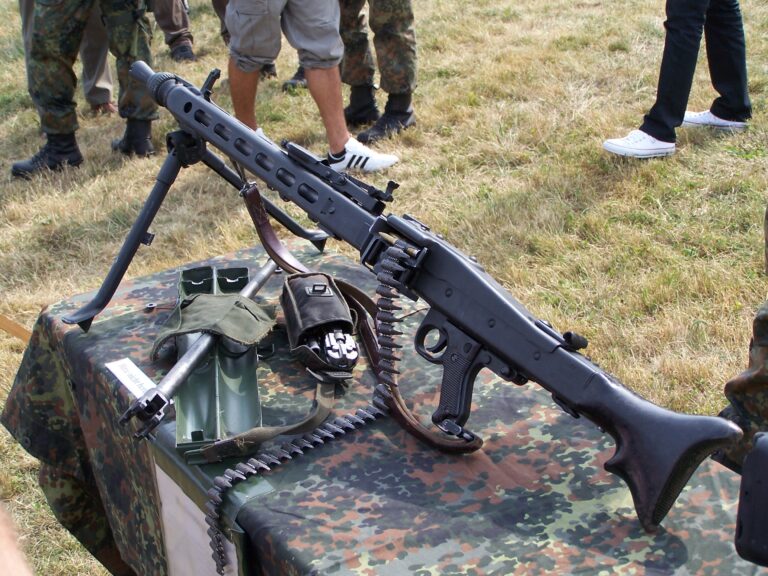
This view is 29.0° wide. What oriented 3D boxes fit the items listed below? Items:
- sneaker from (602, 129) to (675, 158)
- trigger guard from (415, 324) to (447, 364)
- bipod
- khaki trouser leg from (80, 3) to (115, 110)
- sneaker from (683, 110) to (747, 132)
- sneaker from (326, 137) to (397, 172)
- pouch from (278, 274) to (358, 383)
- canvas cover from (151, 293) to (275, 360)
[{"bbox_3d":[1.001,-0.577,5.805,0.280,0.100,0.100,4,23,7],"label":"sneaker"},{"bbox_3d":[0.063,0.077,1.998,0.017,0.048,0.055,-5,32,-45],"label":"trigger guard"},{"bbox_3d":[-0.288,-0.124,2.383,0.530,0.275,0.100,-18,29,-38],"label":"bipod"},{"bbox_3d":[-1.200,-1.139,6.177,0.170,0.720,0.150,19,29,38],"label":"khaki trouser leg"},{"bbox_3d":[1.357,-0.708,6.131,0.283,0.100,0.100,3,22,5],"label":"sneaker"},{"bbox_3d":[-0.077,-0.511,5.601,0.280,0.115,0.100,-3,23,-9],"label":"sneaker"},{"bbox_3d":[-0.096,0.049,2.232,0.110,0.075,0.220,-2,23,-6],"label":"pouch"},{"bbox_3d":[-0.249,0.060,2.172,0.185,0.085,0.150,-2,23,-6],"label":"canvas cover"}]

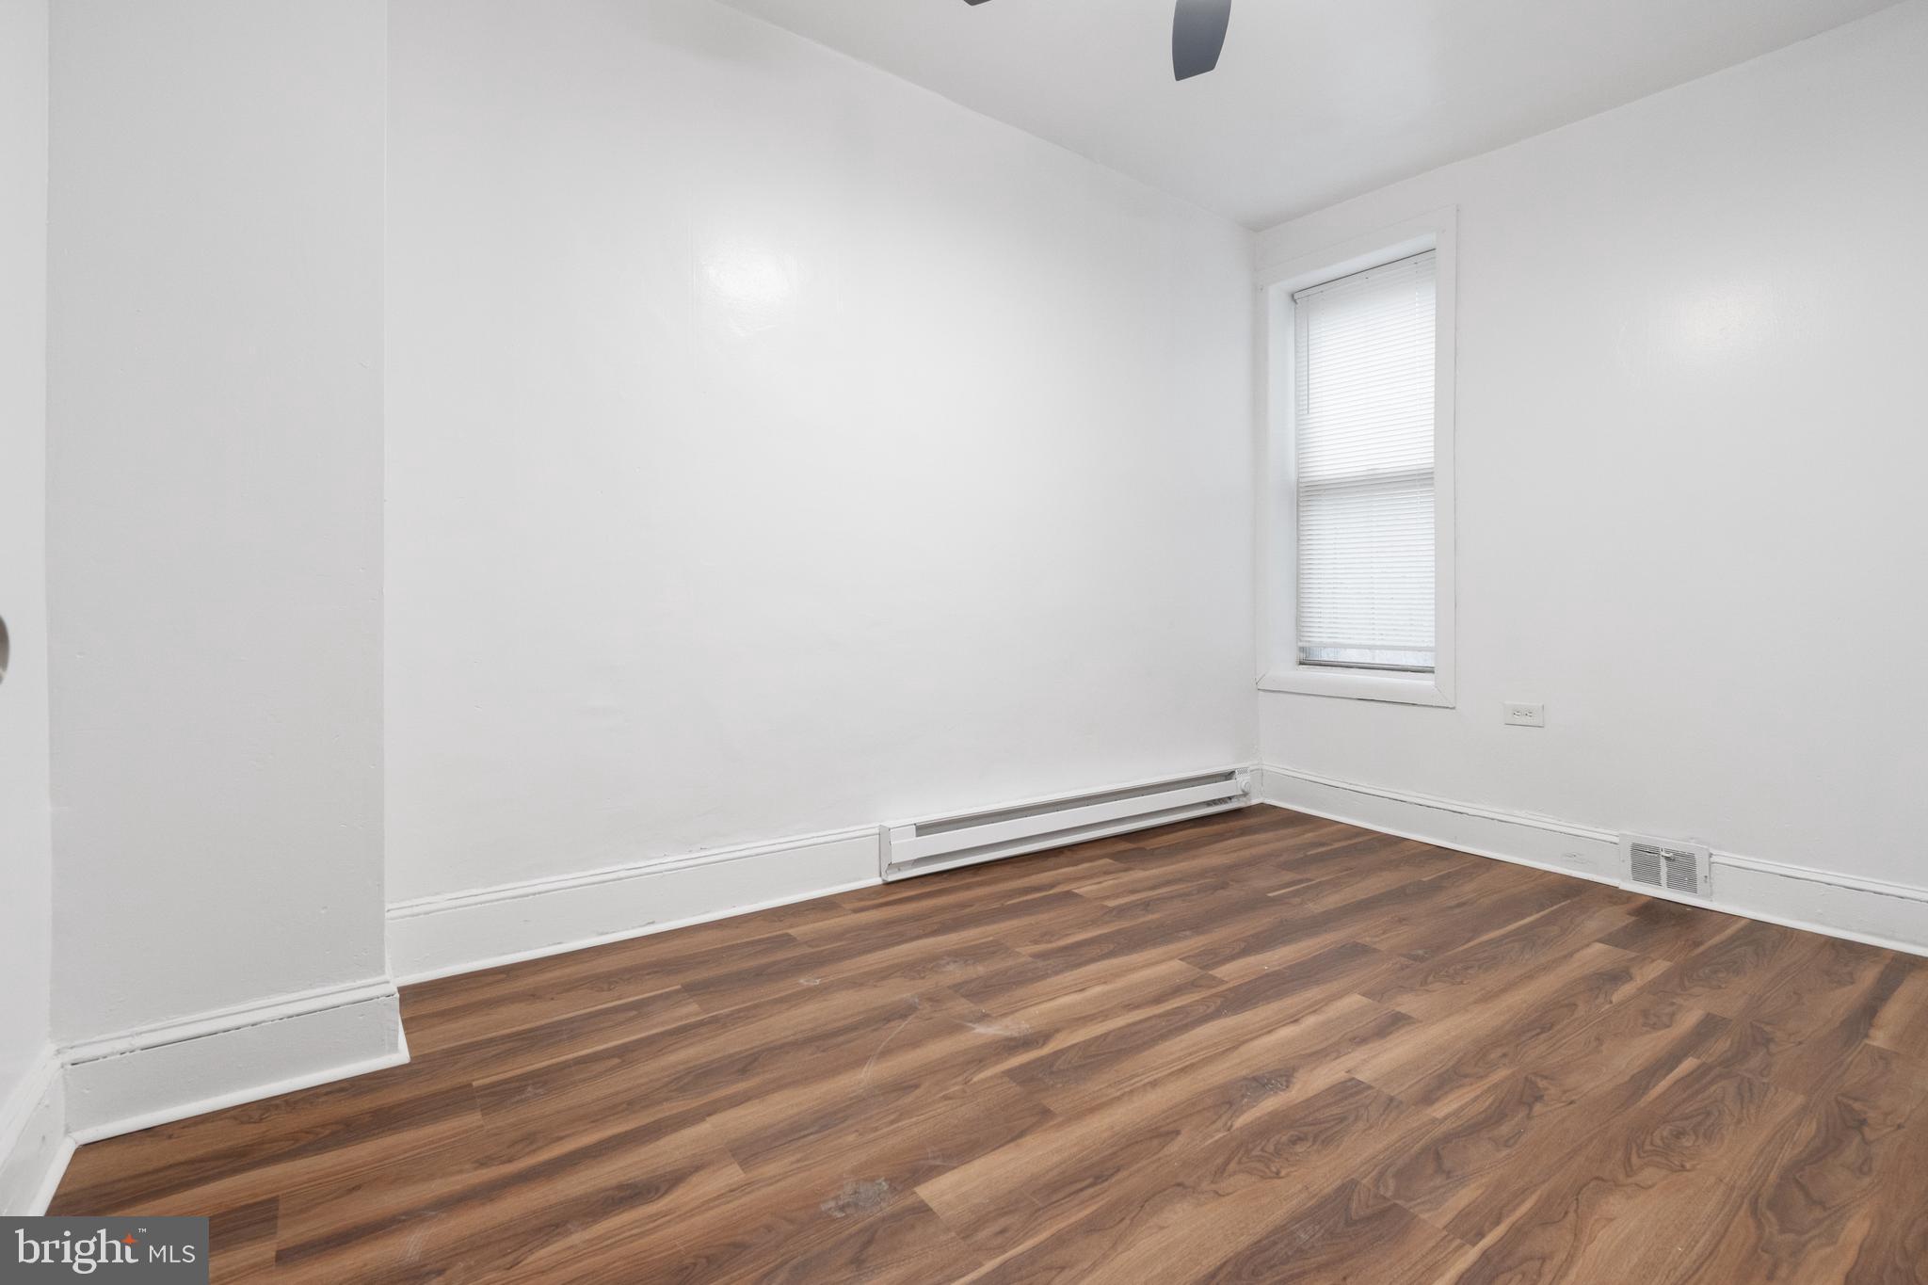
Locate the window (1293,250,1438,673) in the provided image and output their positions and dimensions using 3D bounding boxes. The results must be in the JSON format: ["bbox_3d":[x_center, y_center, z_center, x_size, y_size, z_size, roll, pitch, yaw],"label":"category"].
[{"bbox_3d":[1.683,-0.751,3.356,0.038,1.619,0.631,-1,1,-37],"label":"window"}]

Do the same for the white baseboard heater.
[{"bbox_3d":[0.500,0.633,2.964,1.815,0.164,0.067,-1,1,-36],"label":"white baseboard heater"}]

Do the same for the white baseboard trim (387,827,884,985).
[{"bbox_3d":[-0.745,0.646,2.087,1.217,0.176,0.035,-1,1,-36],"label":"white baseboard trim"}]

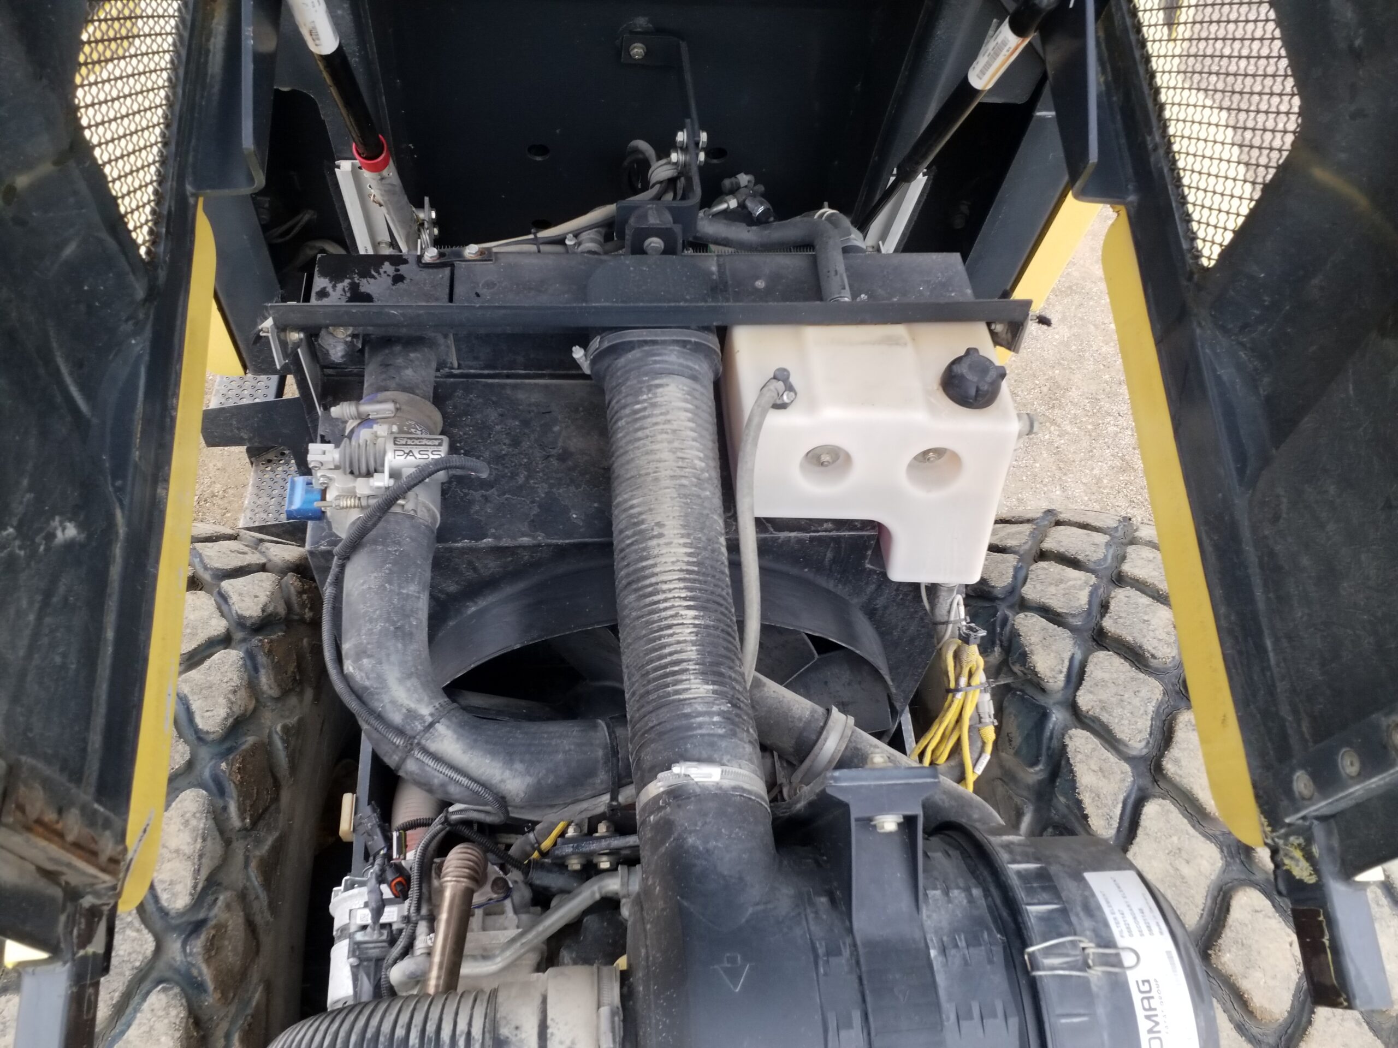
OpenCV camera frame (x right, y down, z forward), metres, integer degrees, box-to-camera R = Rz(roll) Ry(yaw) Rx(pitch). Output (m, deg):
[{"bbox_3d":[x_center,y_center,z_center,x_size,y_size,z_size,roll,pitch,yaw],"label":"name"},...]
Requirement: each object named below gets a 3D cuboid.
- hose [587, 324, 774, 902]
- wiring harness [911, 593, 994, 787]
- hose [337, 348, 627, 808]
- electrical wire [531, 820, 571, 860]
[{"bbox_3d":[-0.020,0.060,1.105,0.138,0.140,0.590,-5,60,-3],"label":"hose"},{"bbox_3d":[0.322,0.212,1.380,0.100,0.270,0.080,-2,35,2],"label":"wiring harness"},{"bbox_3d":[-0.215,0.050,1.180,0.290,0.160,0.530,0,63,0],"label":"hose"},{"bbox_3d":[-0.173,0.371,1.270,0.012,0.012,0.055,42,102,12],"label":"electrical wire"}]

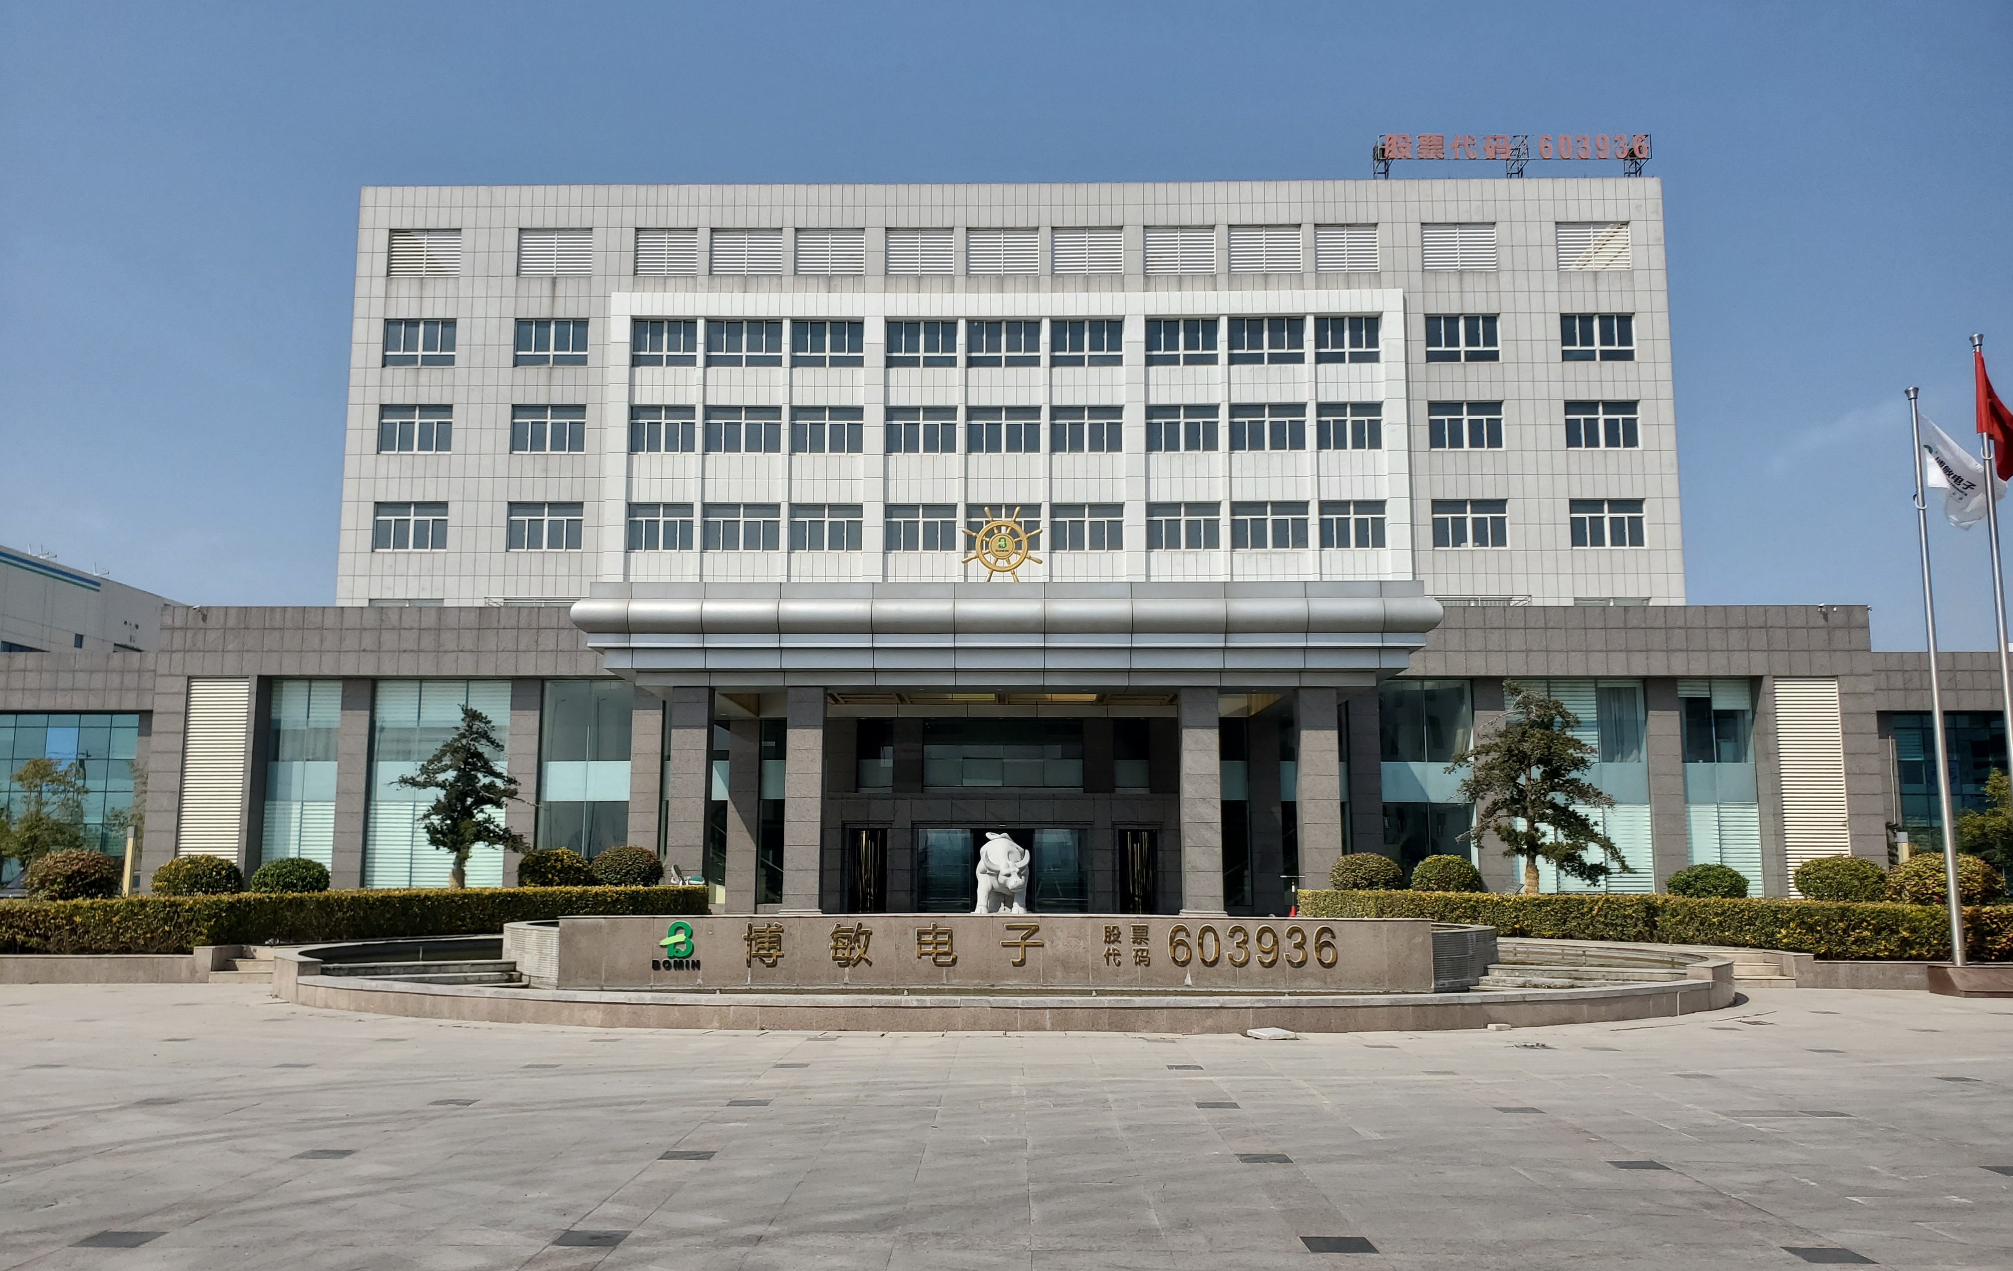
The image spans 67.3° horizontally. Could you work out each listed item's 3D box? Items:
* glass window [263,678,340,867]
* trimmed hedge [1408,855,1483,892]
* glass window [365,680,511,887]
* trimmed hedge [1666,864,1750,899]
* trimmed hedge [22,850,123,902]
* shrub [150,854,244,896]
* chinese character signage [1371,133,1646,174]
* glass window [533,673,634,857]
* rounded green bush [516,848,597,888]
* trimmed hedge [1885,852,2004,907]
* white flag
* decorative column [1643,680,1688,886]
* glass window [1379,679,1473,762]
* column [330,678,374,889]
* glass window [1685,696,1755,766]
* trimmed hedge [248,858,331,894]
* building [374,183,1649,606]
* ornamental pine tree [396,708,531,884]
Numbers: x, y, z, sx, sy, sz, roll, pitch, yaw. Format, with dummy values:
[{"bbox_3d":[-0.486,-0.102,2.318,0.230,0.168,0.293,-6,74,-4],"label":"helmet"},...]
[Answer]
[{"bbox_3d":[-22.763,4.777,48.826,2.361,6.856,0.150,0,-8,0],"label":"glass window"},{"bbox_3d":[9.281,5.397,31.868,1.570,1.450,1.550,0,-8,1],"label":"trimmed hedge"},{"bbox_3d":[-17.619,4.754,47.183,4.400,6.730,0.150,0,-8,1],"label":"glass window"},{"bbox_3d":[14.412,5.250,31.066,1.777,1.084,1.750,0,-8,0],"label":"trimmed hedge"},{"bbox_3d":[-15.589,4.259,25.205,1.677,1.400,1.600,0,-8,1],"label":"trimmed hedge"},{"bbox_3d":[-14.618,4.546,27.329,1.691,1.150,1.650,0,-8,0],"label":"shrub"},{"bbox_3d":[18.913,-17.989,56.491,10.207,1.600,1.100,0,-8,1],"label":"chinese character signage"},{"bbox_3d":[-11.666,4.184,41.697,2.623,6.019,0.150,0,-8,1],"label":"glass window"},{"bbox_3d":[-9.011,4.929,30.316,1.589,1.300,1.550,0,-8,1],"label":"rounded green bush"},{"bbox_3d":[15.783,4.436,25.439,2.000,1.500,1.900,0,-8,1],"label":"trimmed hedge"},{"bbox_3d":[14.055,-2.405,22.189,1.223,1.683,0.400,0,-8,0],"label":"white flag"},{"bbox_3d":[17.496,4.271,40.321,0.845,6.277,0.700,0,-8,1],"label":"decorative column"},{"bbox_3d":[13.643,2.754,49.125,3.015,2.715,0.150,0,-8,0],"label":"glass window"},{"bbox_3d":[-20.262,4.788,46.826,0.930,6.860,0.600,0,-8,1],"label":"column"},{"bbox_3d":[21.797,2.965,46.208,2.100,2.080,0.120,0,-8,1],"label":"glass window"},{"bbox_3d":[-13.348,4.741,28.117,1.568,1.250,1.500,0,-8,1],"label":"trimmed hedge"},{"bbox_3d":[0.106,-2.494,61.983,46.844,25.606,18.000,0,-8,1],"label":"building"},{"bbox_3d":[-11.165,3.585,31.061,2.737,4.310,2.600,0,-8,1],"label":"ornamental pine tree"}]

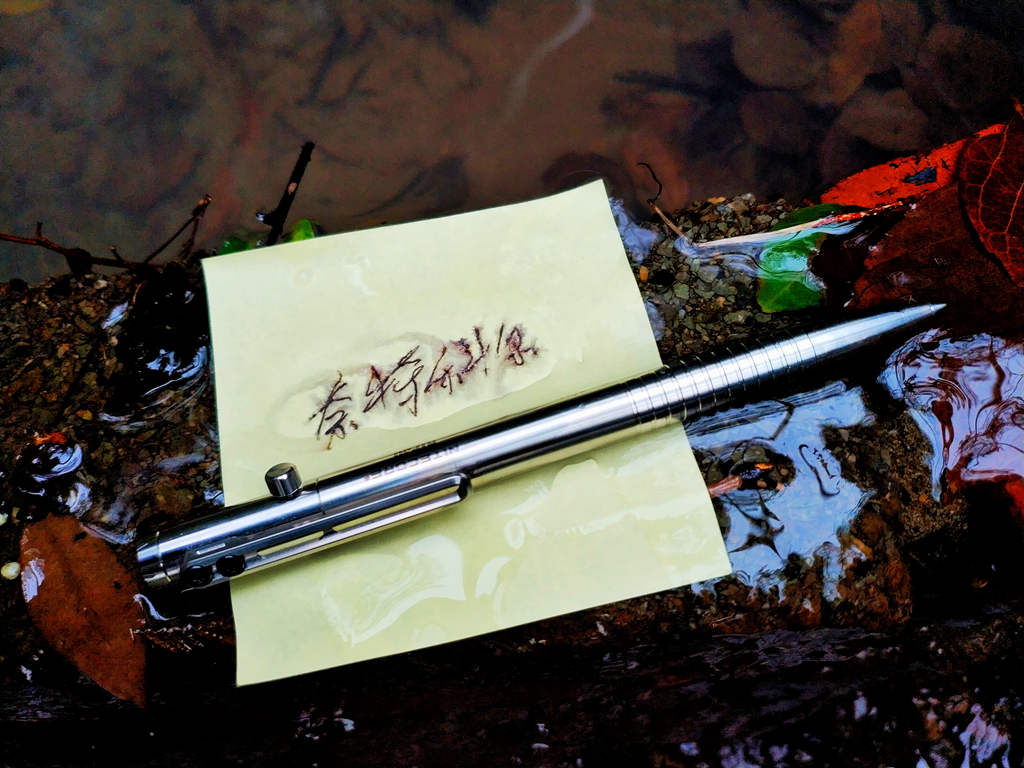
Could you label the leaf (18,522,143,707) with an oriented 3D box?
[{"bbox_3d":[-0.067,0.035,0.148,0.015,0.003,0.038,-35,68,-13],"label":"leaf"}]

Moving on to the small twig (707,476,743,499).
[{"bbox_3d":[0.034,0.016,0.151,0.007,0.002,0.002,-21,66,-7],"label":"small twig"}]

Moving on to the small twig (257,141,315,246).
[{"bbox_3d":[-0.043,-0.036,0.177,0.005,0.004,0.022,15,66,9],"label":"small twig"}]

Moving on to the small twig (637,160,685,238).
[{"bbox_3d":[0.027,-0.033,0.173,0.004,0.004,0.019,-21,66,-8],"label":"small twig"}]

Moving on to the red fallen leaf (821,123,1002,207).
[{"bbox_3d":[0.077,-0.040,0.175,0.043,0.005,0.014,-24,66,-9],"label":"red fallen leaf"}]

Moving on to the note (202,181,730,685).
[{"bbox_3d":[-0.012,0.003,0.158,0.076,0.002,0.076,-12,65,-3],"label":"note"}]

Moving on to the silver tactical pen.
[{"bbox_3d":[0.008,0.006,0.150,0.137,0.011,0.013,-17,65,-6],"label":"silver tactical pen"}]

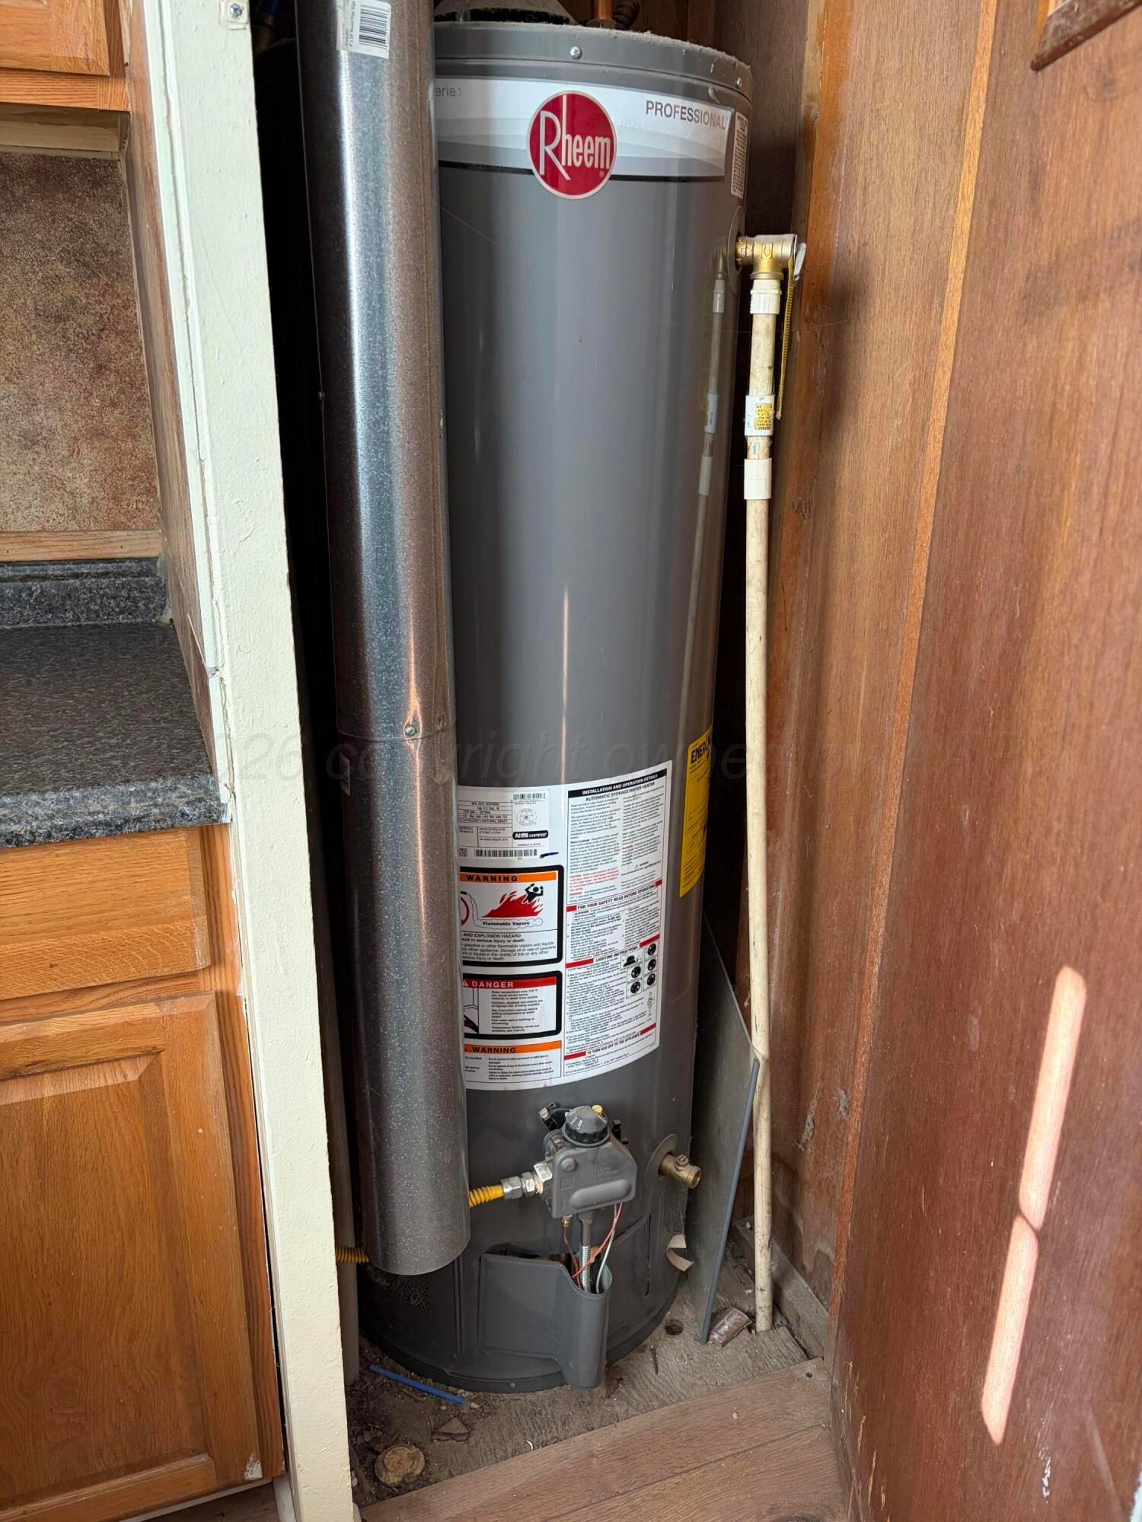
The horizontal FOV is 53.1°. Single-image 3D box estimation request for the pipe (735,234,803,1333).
[{"bbox_3d":[0.228,0.138,1.335,0.070,1.375,0.048,1,20,12],"label":"pipe"}]

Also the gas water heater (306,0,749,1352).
[{"bbox_3d":[-0.061,0.016,1.376,0.496,1.546,0.572,-6,22,-17],"label":"gas water heater"}]

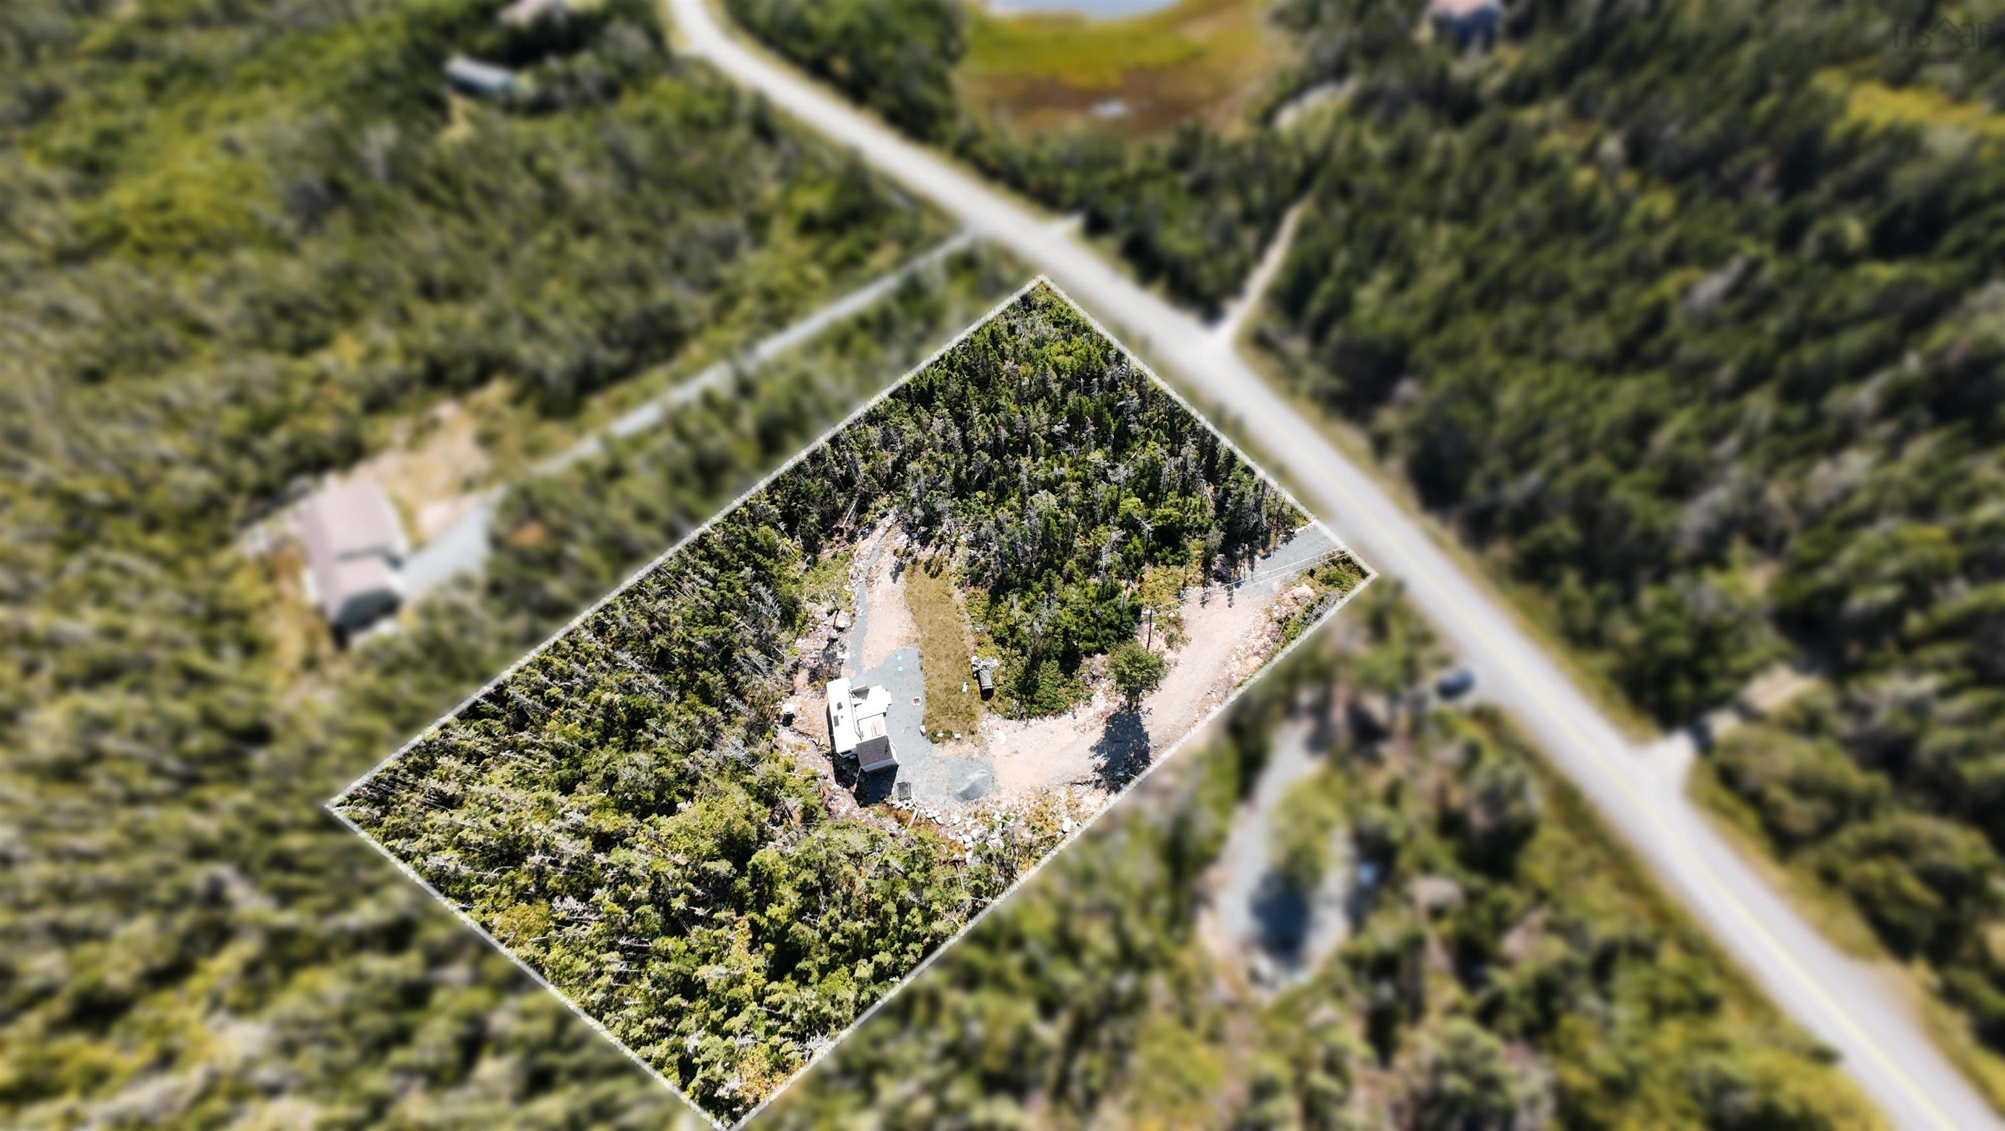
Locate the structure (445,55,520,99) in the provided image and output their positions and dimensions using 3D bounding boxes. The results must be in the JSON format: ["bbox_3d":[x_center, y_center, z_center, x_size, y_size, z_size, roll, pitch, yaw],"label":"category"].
[{"bbox_3d":[-126.500,-118.810,154.530,17.500,4.300,5.800,20,62,11],"label":"structure"}]

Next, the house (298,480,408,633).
[{"bbox_3d":[-87.200,-2.130,85.050,9.200,5.600,19.500,-33,65,-18],"label":"house"}]

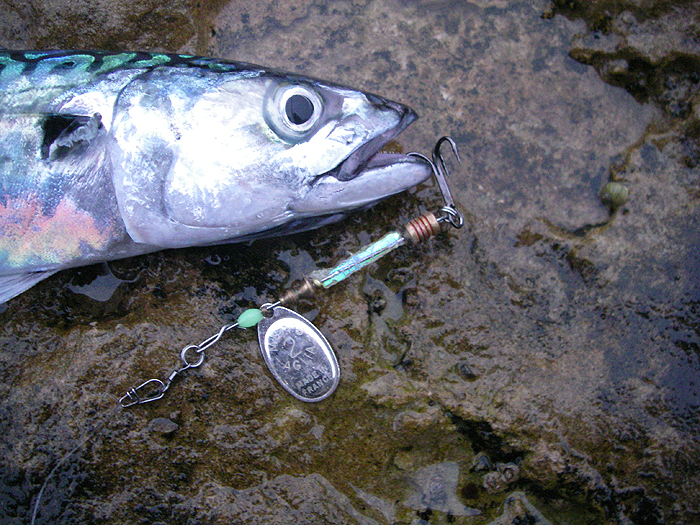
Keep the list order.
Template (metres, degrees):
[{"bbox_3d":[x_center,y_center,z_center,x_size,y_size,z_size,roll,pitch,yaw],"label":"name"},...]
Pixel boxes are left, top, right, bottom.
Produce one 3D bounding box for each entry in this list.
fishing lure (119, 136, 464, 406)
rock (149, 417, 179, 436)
[{"bbox_3d":[-0.008,0.011,0.175,0.097,0.019,0.037,-29,72,-11],"label":"fishing lure"},{"bbox_3d":[-0.042,0.037,0.173,0.007,0.003,0.004,0,69,0],"label":"rock"}]

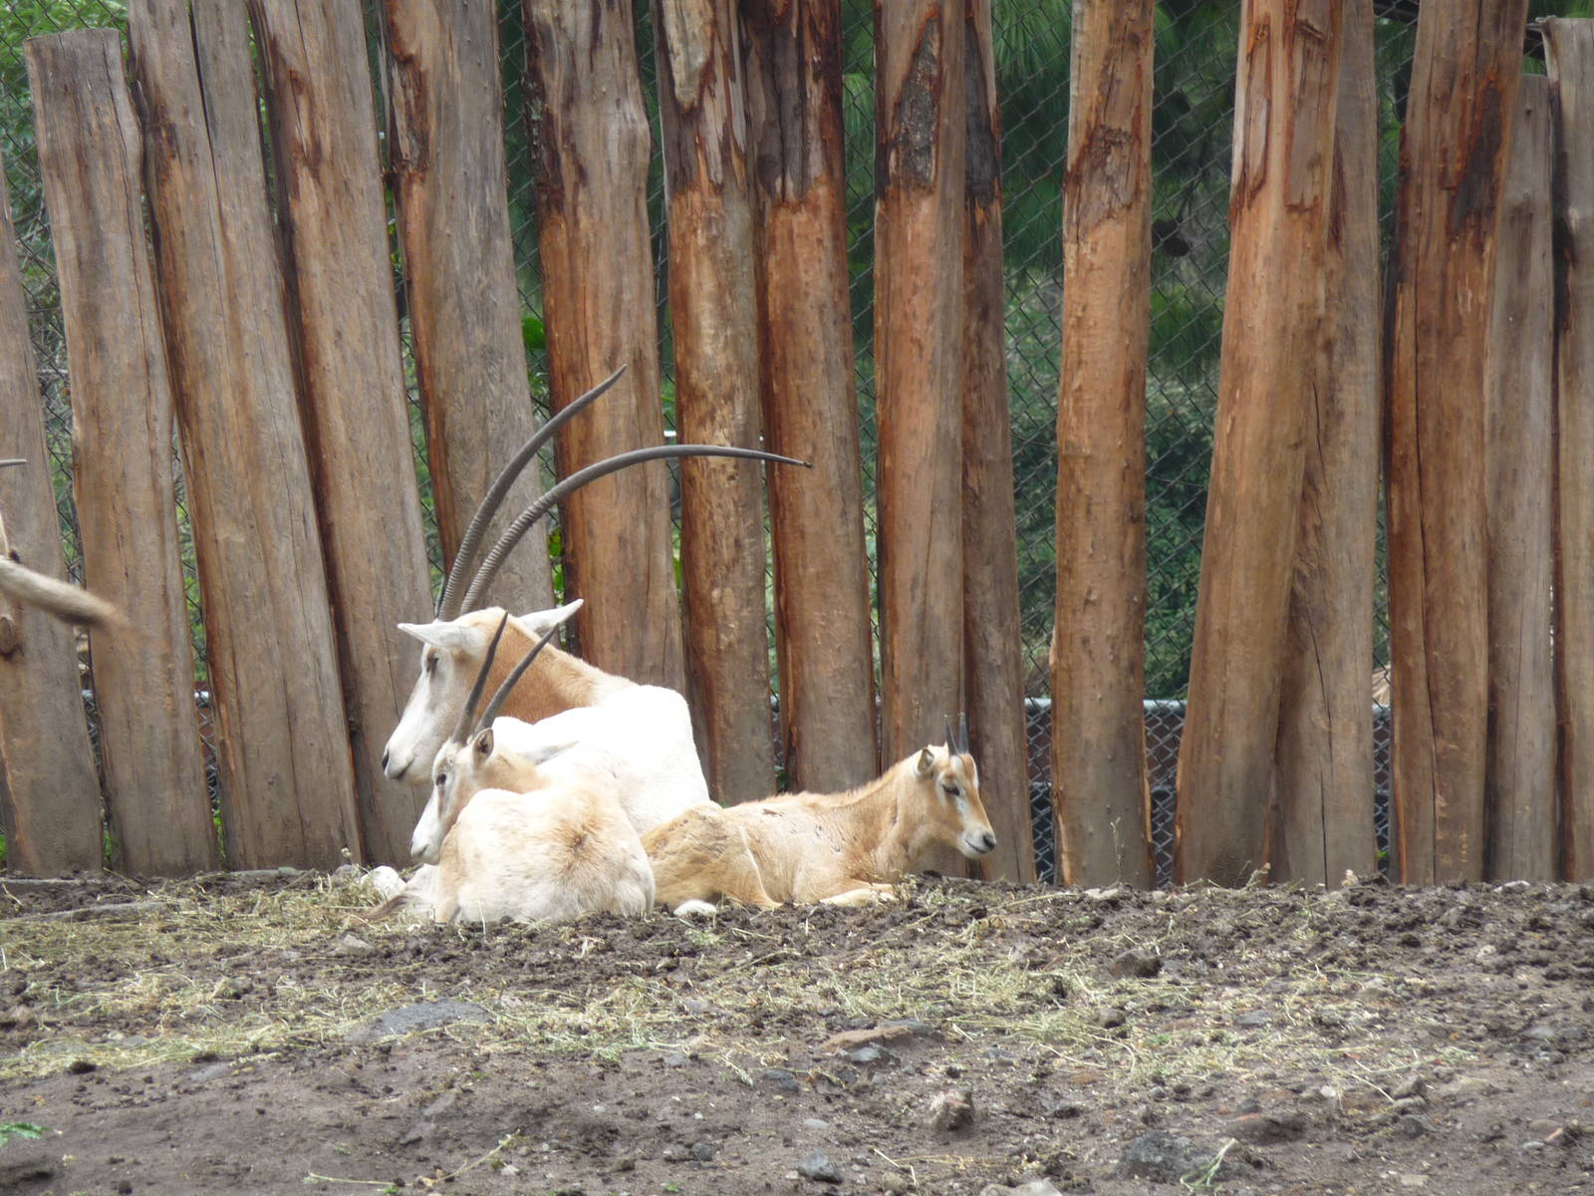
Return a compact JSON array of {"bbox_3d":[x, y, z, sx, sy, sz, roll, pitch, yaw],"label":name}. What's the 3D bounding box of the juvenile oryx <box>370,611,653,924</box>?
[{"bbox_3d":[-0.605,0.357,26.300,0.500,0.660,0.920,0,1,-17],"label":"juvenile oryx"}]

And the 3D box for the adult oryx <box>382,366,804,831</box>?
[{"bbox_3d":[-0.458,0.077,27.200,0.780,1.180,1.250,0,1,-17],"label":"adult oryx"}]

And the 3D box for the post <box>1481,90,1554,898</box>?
[{"bbox_3d":[1.704,-0.283,28.600,0.170,1.900,0.170,-1,1,0],"label":"post"}]

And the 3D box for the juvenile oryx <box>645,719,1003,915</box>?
[{"bbox_3d":[0.039,0.472,26.400,0.790,0.430,0.360,0,1,0],"label":"juvenile oryx"}]

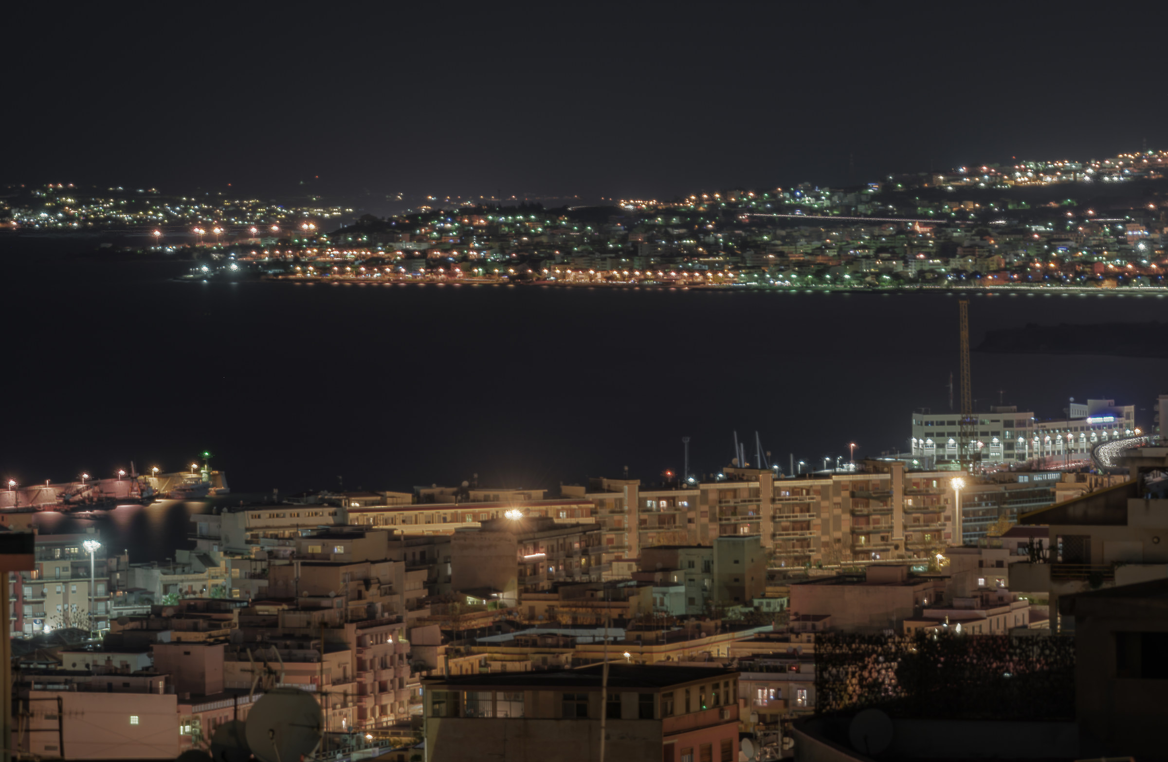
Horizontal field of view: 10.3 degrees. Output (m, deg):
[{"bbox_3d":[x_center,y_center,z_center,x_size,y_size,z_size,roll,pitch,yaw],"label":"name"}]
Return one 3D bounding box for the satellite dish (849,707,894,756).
[{"bbox_3d":[5.227,6.392,118.000,0.820,0.890,0.500,0,-5,16],"label":"satellite dish"}]

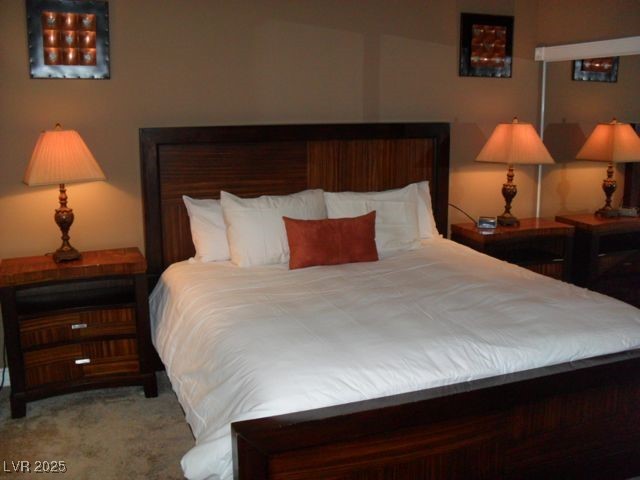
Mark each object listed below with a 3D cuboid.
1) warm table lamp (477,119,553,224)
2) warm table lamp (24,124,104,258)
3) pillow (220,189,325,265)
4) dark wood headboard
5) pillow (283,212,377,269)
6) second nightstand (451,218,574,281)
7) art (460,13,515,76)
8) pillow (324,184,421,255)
[{"bbox_3d":[1.309,-0.455,4.386,0.380,0.724,0.365,-5,12,-20],"label":"warm table lamp"},{"bbox_3d":[-1.367,-0.250,3.498,0.385,0.738,0.365,-5,12,-20],"label":"warm table lamp"},{"bbox_3d":[-0.249,-0.066,3.748,0.615,0.440,0.170,-5,-8,-20],"label":"pillow"},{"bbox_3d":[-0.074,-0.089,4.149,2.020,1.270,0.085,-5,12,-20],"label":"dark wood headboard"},{"bbox_3d":[0.078,-0.001,3.702,0.540,0.280,0.120,-5,-10,-20],"label":"pillow"},{"bbox_3d":[1.309,0.277,4.481,0.720,0.750,0.400,-5,12,-20],"label":"second nightstand"},{"bbox_3d":[1.140,-1.313,4.429,0.420,0.420,0.040,-5,12,-20],"label":"art"},{"bbox_3d":[0.317,-0.116,4.012,0.630,0.430,0.160,-6,-8,-23],"label":"pillow"}]

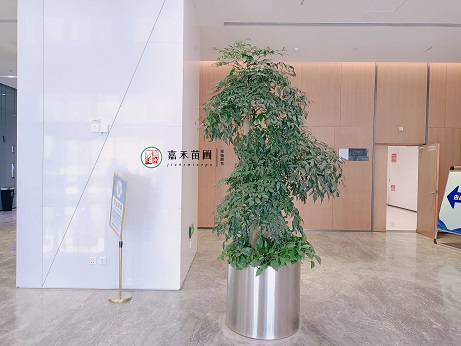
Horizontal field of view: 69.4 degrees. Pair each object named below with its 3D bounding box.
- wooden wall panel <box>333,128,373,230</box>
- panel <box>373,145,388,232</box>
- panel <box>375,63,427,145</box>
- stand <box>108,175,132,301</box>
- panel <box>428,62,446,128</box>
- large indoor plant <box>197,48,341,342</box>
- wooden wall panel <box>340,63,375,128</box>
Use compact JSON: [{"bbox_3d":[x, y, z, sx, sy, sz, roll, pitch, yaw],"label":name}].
[{"bbox_3d":[2.977,0.154,8.114,0.929,2.484,0.050,1,1,1],"label":"wooden wall panel"},{"bbox_3d":[3.638,0.365,8.108,0.352,2.122,0.050,1,1,1],"label":"panel"},{"bbox_3d":[4.125,-1.684,8.057,1.219,1.950,0.050,1,1,1],"label":"panel"},{"bbox_3d":[-1.272,0.728,3.877,0.280,1.440,0.500,0,2,-37],"label":"stand"},{"bbox_3d":[4.988,-1.864,8.040,0.409,1.559,0.050,1,1,1],"label":"panel"},{"bbox_3d":[0.418,0.080,3.289,1.420,2.790,1.250,1,1,0],"label":"large indoor plant"},{"bbox_3d":[3.077,-1.882,8.070,0.803,1.571,0.050,1,1,1],"label":"wooden wall panel"}]

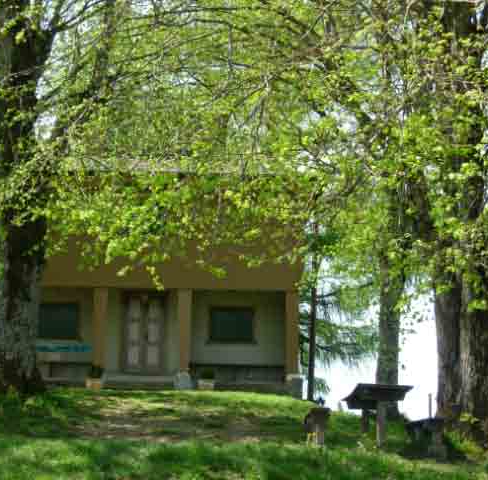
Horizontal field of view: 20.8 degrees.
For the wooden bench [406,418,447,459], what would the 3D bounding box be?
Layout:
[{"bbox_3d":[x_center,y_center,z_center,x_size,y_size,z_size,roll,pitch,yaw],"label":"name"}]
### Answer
[{"bbox_3d":[2.345,2.578,17.200,0.300,0.480,2.000,-1,-9,1],"label":"wooden bench"}]

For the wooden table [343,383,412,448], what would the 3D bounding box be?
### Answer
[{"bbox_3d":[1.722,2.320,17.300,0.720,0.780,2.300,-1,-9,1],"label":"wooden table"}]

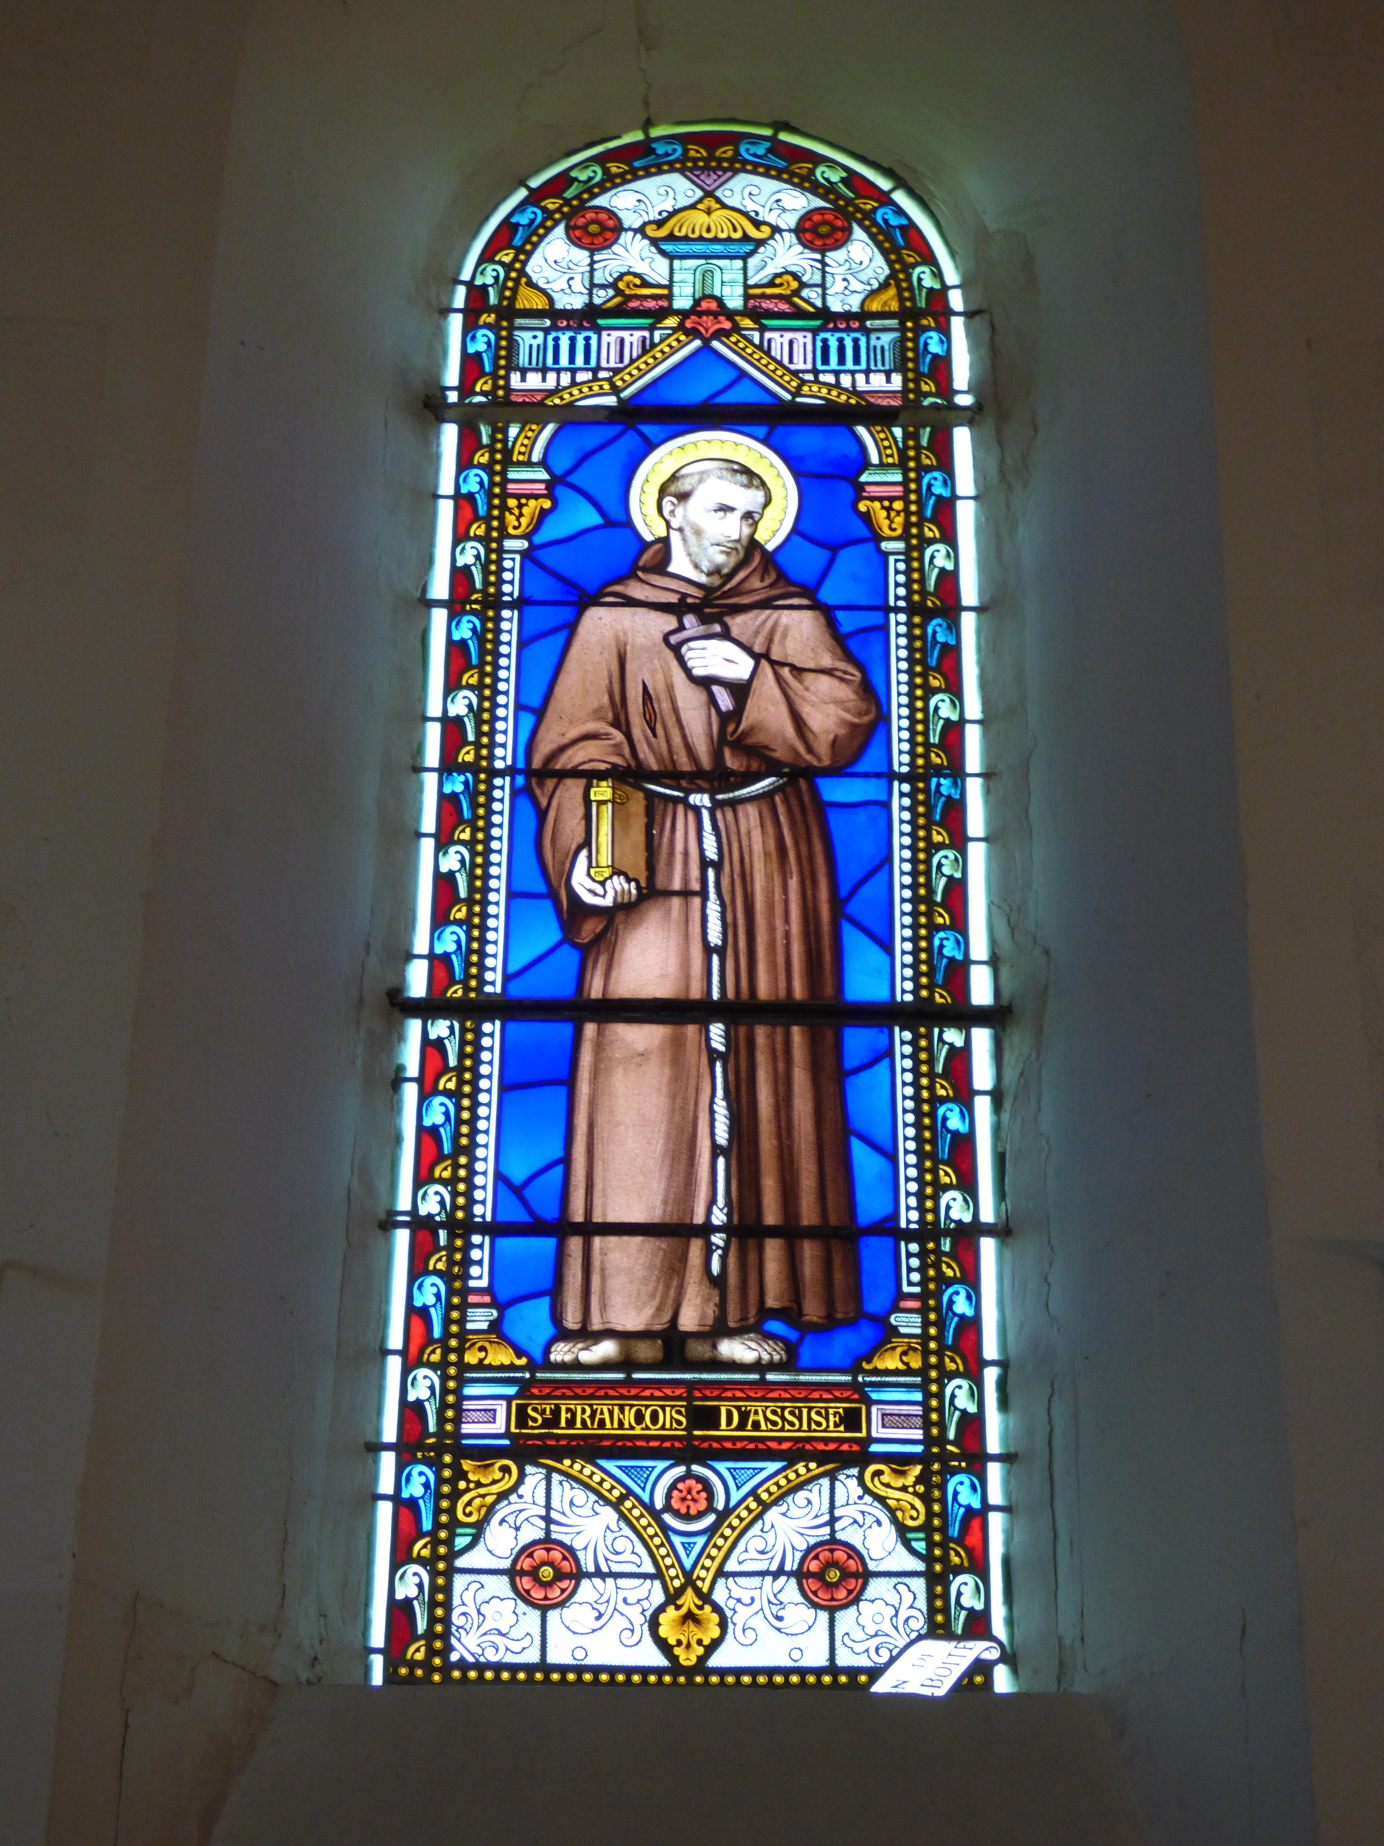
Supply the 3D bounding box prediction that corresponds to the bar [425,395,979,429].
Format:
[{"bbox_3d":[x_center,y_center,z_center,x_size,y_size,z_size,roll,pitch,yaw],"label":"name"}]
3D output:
[{"bbox_3d":[0.017,-0.781,5.136,0.848,0.028,0.021,1,-29,0],"label":"bar"}]

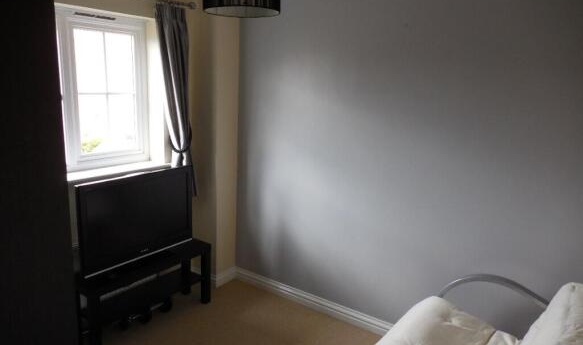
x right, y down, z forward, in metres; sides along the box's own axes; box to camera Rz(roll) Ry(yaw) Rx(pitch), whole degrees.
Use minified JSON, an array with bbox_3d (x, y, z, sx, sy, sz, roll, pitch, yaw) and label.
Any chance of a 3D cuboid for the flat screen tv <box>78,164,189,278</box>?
[{"bbox_3d":[-0.960,0.295,2.686,0.180,0.578,0.787,12,16,34],"label":"flat screen tv"}]

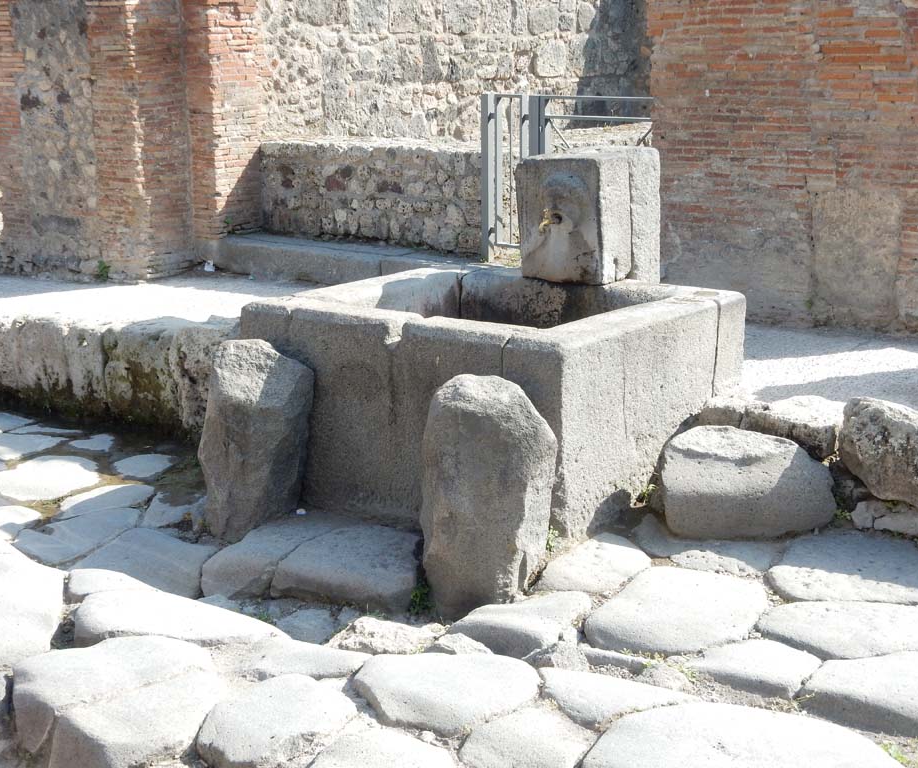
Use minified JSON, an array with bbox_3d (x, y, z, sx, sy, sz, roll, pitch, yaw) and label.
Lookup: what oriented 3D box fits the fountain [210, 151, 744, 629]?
[{"bbox_3d":[0.055,-0.190,6.543,1.911,1.513,2.037,9,16,39],"label":"fountain"}]

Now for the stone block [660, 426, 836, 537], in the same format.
[{"bbox_3d":[1.160,0.393,6.030,0.670,0.330,0.430,0,12,8],"label":"stone block"}]

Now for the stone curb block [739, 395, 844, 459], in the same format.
[{"bbox_3d":[1.376,0.181,6.260,0.410,0.190,0.360,5,14,23],"label":"stone curb block"}]

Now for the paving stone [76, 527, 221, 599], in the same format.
[{"bbox_3d":[-1.190,0.715,5.860,0.480,0.160,0.580,0,12,8],"label":"paving stone"}]

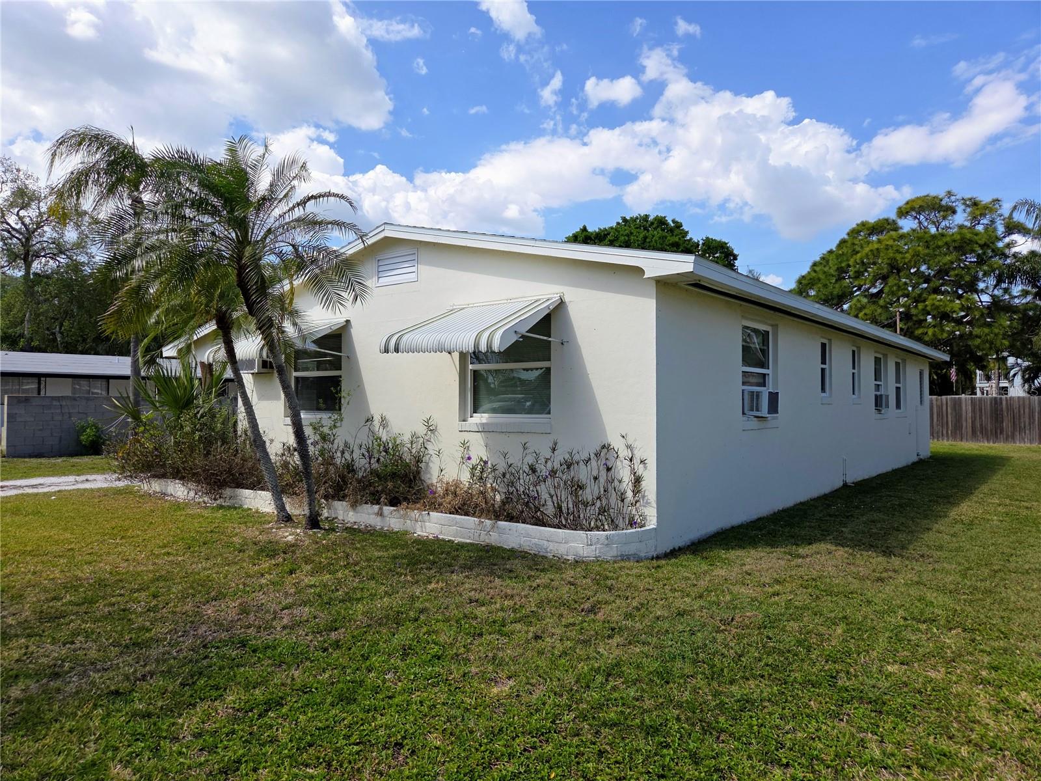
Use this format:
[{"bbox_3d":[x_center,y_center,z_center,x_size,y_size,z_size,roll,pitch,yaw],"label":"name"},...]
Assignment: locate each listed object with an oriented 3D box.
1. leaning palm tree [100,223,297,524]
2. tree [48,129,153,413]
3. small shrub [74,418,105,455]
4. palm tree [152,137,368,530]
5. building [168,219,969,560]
[{"bbox_3d":[-3.600,-0.090,7.750,2.250,3.500,2.200,0,-1,0],"label":"leaning palm tree"},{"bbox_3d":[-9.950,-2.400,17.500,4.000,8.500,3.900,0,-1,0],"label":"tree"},{"bbox_3d":[-11.640,1.250,18.700,0.850,1.030,0.800,0,-1,0],"label":"small shrub"},{"bbox_3d":[-2.770,-0.470,7.400,2.300,4.300,2.300,0,-1,0],"label":"palm tree"},{"bbox_3d":[2.600,-0.104,15.899,10.469,3.813,16.379,-1,-2,39],"label":"building"}]

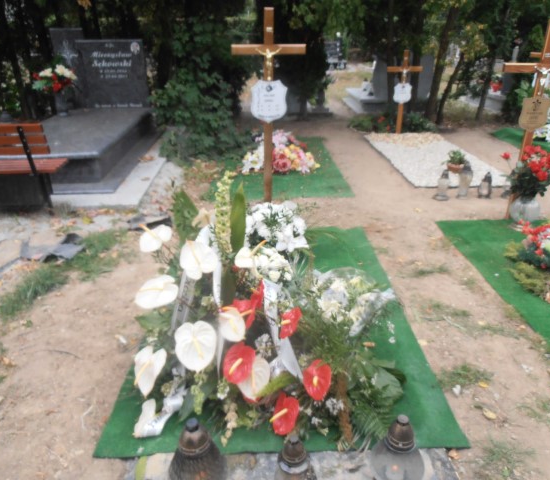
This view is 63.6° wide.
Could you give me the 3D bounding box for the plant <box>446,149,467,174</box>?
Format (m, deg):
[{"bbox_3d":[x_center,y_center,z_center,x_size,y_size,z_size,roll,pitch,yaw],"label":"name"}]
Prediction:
[{"bbox_3d":[1.825,-0.798,4.453,0.185,0.225,0.185,0,24,0],"label":"plant"}]

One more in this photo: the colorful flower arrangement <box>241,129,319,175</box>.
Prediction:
[{"bbox_3d":[0.065,-1.110,5.603,0.870,0.350,0.650,0,24,0],"label":"colorful flower arrangement"}]

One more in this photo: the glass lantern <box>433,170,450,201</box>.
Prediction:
[{"bbox_3d":[1.682,-0.542,4.427,0.135,0.270,0.135,0,24,0],"label":"glass lantern"}]

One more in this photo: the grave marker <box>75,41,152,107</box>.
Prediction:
[{"bbox_3d":[-2.158,-2.226,5.975,0.870,0.850,0.100,-2,24,-4],"label":"grave marker"}]

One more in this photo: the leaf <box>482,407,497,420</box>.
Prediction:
[{"bbox_3d":[0.911,0.730,1.882,0.040,0.016,0.070,-19,30,-36],"label":"leaf"}]

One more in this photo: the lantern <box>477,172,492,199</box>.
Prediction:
[{"bbox_3d":[1.846,-0.483,3.863,0.110,0.224,0.110,0,24,0],"label":"lantern"}]

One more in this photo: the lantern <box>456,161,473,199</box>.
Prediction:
[{"bbox_3d":[1.653,-0.525,3.847,0.118,0.314,0.118,0,24,0],"label":"lantern"}]

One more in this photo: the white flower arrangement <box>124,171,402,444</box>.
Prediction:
[{"bbox_3d":[-0.040,0.268,1.980,0.920,0.780,0.820,0,24,0],"label":"white flower arrangement"}]

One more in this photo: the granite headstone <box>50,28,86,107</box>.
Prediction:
[{"bbox_3d":[-2.636,-2.245,5.845,0.431,0.965,0.100,-2,24,-4],"label":"granite headstone"}]

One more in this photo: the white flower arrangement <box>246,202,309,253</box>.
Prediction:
[{"bbox_3d":[0.015,-0.139,3.485,0.460,0.310,0.400,0,24,0],"label":"white flower arrangement"}]

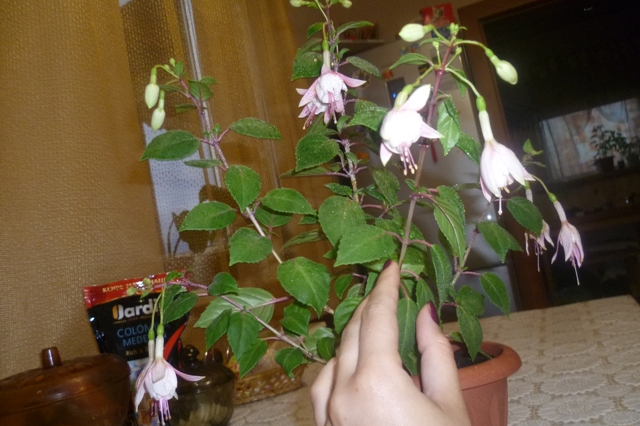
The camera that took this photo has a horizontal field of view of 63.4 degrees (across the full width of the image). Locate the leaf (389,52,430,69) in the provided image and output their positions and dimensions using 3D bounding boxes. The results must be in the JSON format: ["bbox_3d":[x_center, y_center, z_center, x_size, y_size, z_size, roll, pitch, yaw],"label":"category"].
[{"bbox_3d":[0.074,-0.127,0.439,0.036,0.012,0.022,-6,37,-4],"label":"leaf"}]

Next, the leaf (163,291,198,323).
[{"bbox_3d":[-0.115,0.078,0.426,0.036,0.020,0.009,-43,-9,-13],"label":"leaf"}]

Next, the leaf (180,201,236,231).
[{"bbox_3d":[-0.103,0.005,0.477,0.054,0.036,0.010,-21,-35,-4],"label":"leaf"}]

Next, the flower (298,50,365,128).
[{"bbox_3d":[0.011,-0.124,0.520,0.065,0.074,0.058,-11,-8,0],"label":"flower"}]

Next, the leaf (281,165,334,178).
[{"bbox_3d":[-0.011,-0.037,0.468,0.047,0.010,0.025,-5,-5,-12],"label":"leaf"}]

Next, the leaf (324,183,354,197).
[{"bbox_3d":[0.018,-0.021,0.475,0.027,0.009,0.012,20,12,9],"label":"leaf"}]

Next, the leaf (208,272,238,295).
[{"bbox_3d":[-0.076,0.056,0.410,0.024,0.021,0.009,0,-30,0],"label":"leaf"}]

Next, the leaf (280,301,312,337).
[{"bbox_3d":[-0.021,0.093,0.450,0.022,0.031,0.012,-21,-15,-1],"label":"leaf"}]

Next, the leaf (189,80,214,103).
[{"bbox_3d":[-0.097,-0.099,0.420,0.018,0.020,0.008,-25,8,-3],"label":"leaf"}]

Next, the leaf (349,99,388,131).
[{"bbox_3d":[0.044,-0.087,0.460,0.038,0.030,0.014,-3,-25,-8],"label":"leaf"}]

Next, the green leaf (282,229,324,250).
[{"bbox_3d":[-0.013,0.024,0.460,0.041,0.014,0.010,-19,37,8],"label":"green leaf"}]

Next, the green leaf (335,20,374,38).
[{"bbox_3d":[0.032,-0.174,0.487,0.036,0.010,0.020,-17,-5,8],"label":"green leaf"}]

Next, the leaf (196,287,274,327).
[{"bbox_3d":[-0.073,0.082,0.440,0.066,0.034,0.014,-13,-15,-3],"label":"leaf"}]

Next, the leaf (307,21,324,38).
[{"bbox_3d":[-0.004,-0.149,0.420,0.018,0.010,0.006,-34,-32,-8],"label":"leaf"}]

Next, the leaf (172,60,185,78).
[{"bbox_3d":[-0.130,-0.134,0.480,0.010,0.018,0.005,0,-17,9],"label":"leaf"}]

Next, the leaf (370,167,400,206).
[{"bbox_3d":[0.059,-0.024,0.470,0.019,0.036,0.013,-32,-6,14],"label":"leaf"}]

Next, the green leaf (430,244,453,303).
[{"bbox_3d":[0.088,0.044,0.375,0.015,0.044,0.015,-5,-13,-22],"label":"green leaf"}]

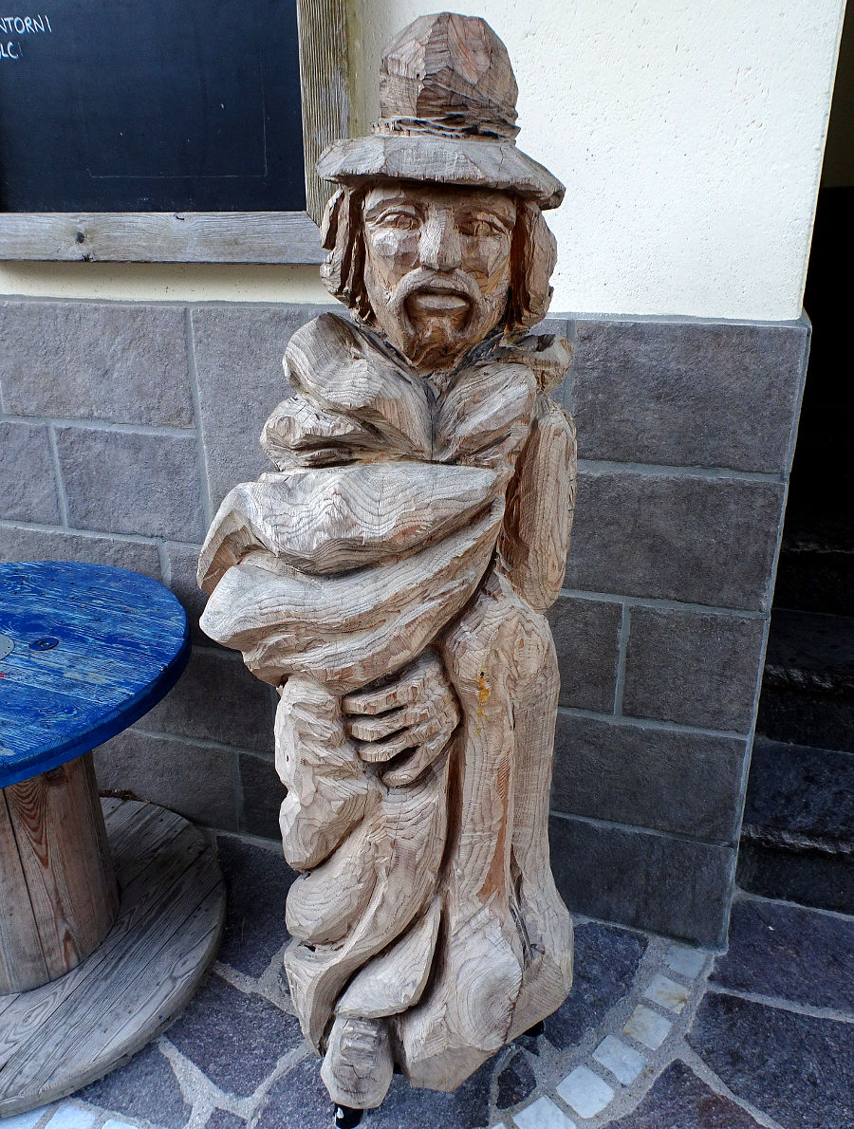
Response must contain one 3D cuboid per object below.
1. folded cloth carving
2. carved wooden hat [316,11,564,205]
[{"bbox_3d":[-0.021,0.241,1.287,0.546,1.228,0.403,3,19,6],"label":"folded cloth carving"},{"bbox_3d":[0.019,-0.558,0.965,0.309,0.208,0.306,2,19,4],"label":"carved wooden hat"}]

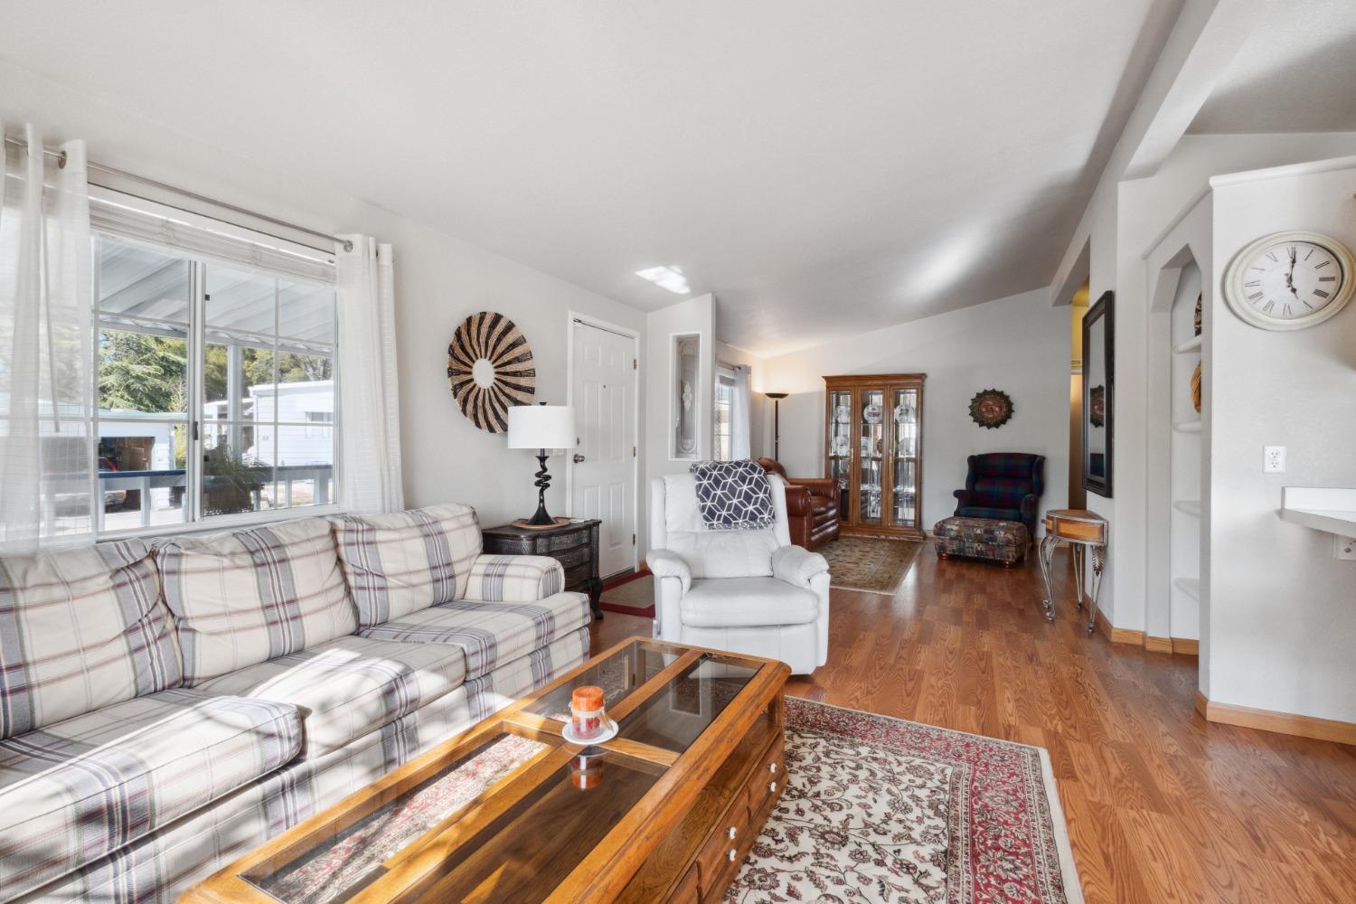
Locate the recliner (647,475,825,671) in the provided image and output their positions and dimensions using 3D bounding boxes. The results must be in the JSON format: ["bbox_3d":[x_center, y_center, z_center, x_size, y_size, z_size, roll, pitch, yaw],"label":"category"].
[{"bbox_3d":[0.290,0.639,3.300,0.910,0.980,0.930,0,1,-6],"label":"recliner"}]

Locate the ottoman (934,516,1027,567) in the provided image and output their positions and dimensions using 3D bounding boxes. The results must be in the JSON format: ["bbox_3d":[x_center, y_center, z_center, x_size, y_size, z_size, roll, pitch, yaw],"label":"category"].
[{"bbox_3d":[3.138,0.917,5.868,0.730,0.410,0.540,1,1,41],"label":"ottoman"}]

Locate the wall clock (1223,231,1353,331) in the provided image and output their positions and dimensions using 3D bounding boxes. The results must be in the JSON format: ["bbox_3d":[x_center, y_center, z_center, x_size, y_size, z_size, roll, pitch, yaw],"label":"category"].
[{"bbox_3d":[2.439,-0.685,2.267,0.395,0.395,0.055,0,0,27],"label":"wall clock"}]

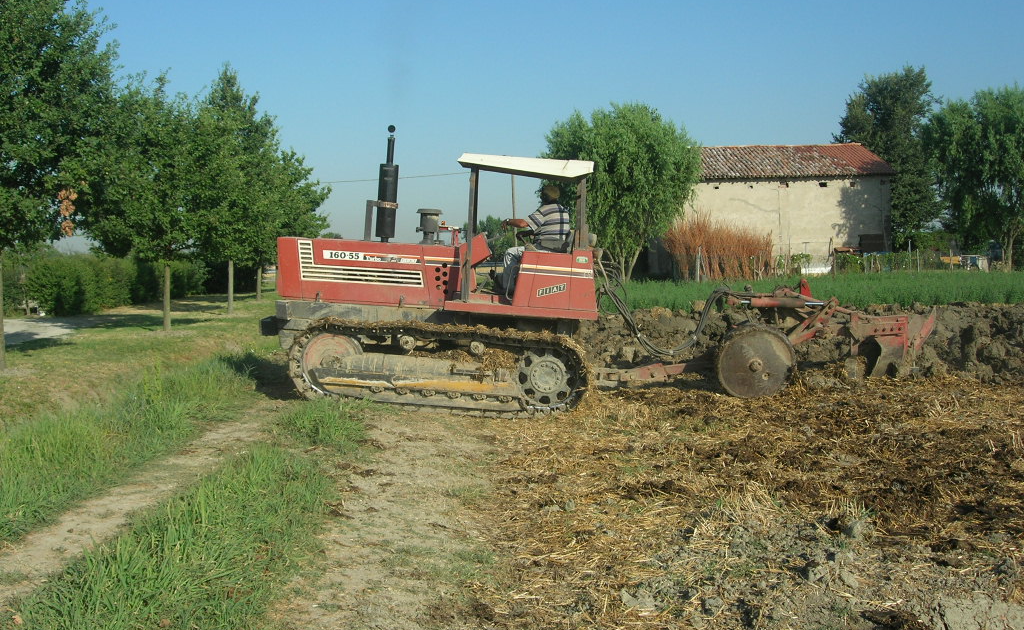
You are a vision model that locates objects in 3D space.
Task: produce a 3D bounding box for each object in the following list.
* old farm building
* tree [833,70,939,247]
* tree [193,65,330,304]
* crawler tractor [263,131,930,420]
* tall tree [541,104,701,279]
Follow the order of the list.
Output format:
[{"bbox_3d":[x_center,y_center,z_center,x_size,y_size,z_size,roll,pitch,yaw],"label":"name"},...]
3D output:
[{"bbox_3d":[13.596,-5.233,58.000,10.500,7.100,7.600,-1,3,-5],"label":"old farm building"},{"bbox_3d":[20.431,-7.616,61.000,5.700,11.400,5.600,0,3,0],"label":"tree"},{"bbox_3d":[-7.076,-3.226,31.500,3.500,6.500,3.500,0,3,0],"label":"tree"},{"bbox_3d":[1.079,-0.655,13.700,7.900,3.300,2.400,1,3,3],"label":"crawler tractor"},{"bbox_3d":[4.522,-4.813,46.000,6.400,7.800,6.200,0,3,0],"label":"tall tree"}]

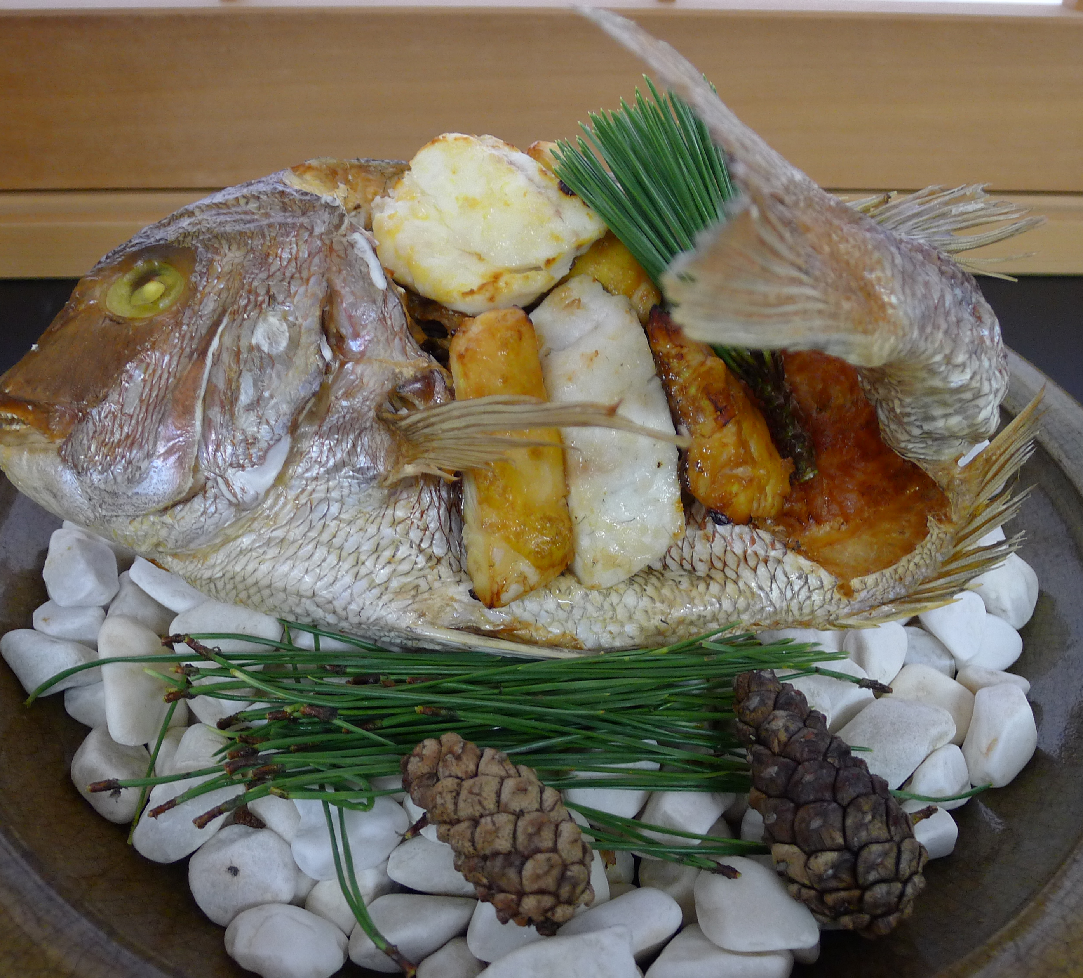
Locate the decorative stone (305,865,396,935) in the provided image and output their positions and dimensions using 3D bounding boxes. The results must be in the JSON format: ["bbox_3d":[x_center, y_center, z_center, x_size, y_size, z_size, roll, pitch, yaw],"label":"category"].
[{"bbox_3d":[-0.039,0.083,0.201,0.018,0.014,0.016,2,40,0],"label":"decorative stone"}]

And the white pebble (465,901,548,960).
[{"bbox_3d":[-0.006,0.092,0.204,0.020,0.013,0.016,2,40,0],"label":"white pebble"}]

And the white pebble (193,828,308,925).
[{"bbox_3d":[-0.064,0.084,0.214,0.026,0.016,0.021,16,41,16],"label":"white pebble"}]

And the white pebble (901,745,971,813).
[{"bbox_3d":[0.104,0.076,0.258,0.018,0.013,0.019,20,43,20],"label":"white pebble"}]

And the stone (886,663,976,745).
[{"bbox_3d":[0.102,0.056,0.255,0.022,0.016,0.027,28,46,28],"label":"stone"}]

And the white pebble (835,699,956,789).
[{"bbox_3d":[0.080,0.058,0.224,0.034,0.013,0.022,-15,42,-19],"label":"white pebble"}]

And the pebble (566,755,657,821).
[{"bbox_3d":[0.015,0.065,0.216,0.022,0.013,0.017,2,40,0],"label":"pebble"}]

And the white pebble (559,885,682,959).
[{"bbox_3d":[0.016,0.098,0.218,0.033,0.011,0.016,-12,42,-16],"label":"white pebble"}]

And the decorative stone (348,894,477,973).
[{"bbox_3d":[-0.029,0.100,0.220,0.029,0.011,0.015,-11,42,-15],"label":"decorative stone"}]

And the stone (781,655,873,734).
[{"bbox_3d":[0.071,0.053,0.251,0.029,0.017,0.021,-12,41,-16],"label":"stone"}]

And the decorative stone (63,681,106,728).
[{"bbox_3d":[-0.118,0.056,0.256,0.017,0.011,0.013,31,48,30],"label":"decorative stone"}]

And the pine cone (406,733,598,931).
[{"bbox_3d":[-0.013,0.076,0.214,0.028,0.028,0.050,-26,51,-29],"label":"pine cone"}]

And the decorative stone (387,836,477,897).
[{"bbox_3d":[-0.023,0.087,0.226,0.025,0.010,0.015,6,40,5],"label":"decorative stone"}]

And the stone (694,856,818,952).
[{"bbox_3d":[0.048,0.093,0.220,0.029,0.012,0.018,20,44,21],"label":"stone"}]

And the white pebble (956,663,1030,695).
[{"bbox_3d":[0.114,0.049,0.247,0.018,0.010,0.011,2,40,0],"label":"white pebble"}]

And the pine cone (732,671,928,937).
[{"bbox_3d":[0.058,0.063,0.202,0.029,0.029,0.056,-24,55,8],"label":"pine cone"}]

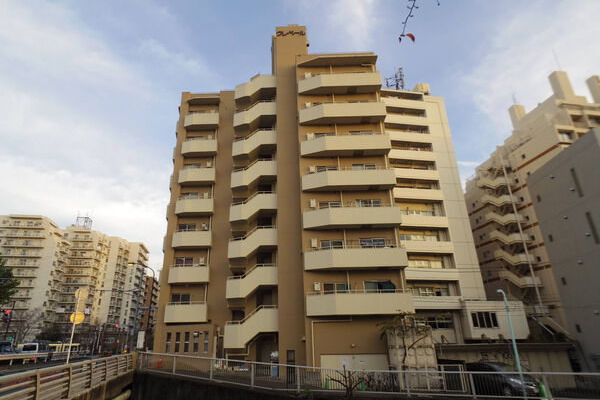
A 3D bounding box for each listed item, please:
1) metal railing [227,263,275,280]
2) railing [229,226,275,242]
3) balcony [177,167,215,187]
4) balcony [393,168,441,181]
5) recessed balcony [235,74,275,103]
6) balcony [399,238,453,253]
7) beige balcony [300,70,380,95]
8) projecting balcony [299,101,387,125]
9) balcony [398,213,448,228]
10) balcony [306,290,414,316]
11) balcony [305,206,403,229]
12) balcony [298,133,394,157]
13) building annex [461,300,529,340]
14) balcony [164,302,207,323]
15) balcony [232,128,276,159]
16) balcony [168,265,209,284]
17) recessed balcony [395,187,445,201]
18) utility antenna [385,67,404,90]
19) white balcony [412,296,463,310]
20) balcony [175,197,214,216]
[{"bbox_3d":[-3.412,5.093,24.492,3.450,0.970,0.250,-4,-21,6],"label":"metal railing"},{"bbox_3d":[-3.417,2.494,25.609,3.650,0.920,0.500,-2,-21,1],"label":"railing"},{"bbox_3d":[-8.728,-1.943,30.009,3.169,1.280,1.100,-1,-21,-2],"label":"balcony"},{"bbox_3d":[15.178,-3.160,45.887,6.400,1.450,1.150,2,-22,-11],"label":"balcony"},{"bbox_3d":[-3.834,-9.768,30.754,3.700,2.100,1.150,-2,-21,1],"label":"recessed balcony"},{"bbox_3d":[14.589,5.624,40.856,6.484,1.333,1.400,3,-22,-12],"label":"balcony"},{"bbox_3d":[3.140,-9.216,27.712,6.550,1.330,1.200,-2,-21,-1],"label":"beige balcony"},{"bbox_3d":[3.230,-6.609,26.695,6.550,1.330,1.200,-2,-21,-1],"label":"projecting balcony"},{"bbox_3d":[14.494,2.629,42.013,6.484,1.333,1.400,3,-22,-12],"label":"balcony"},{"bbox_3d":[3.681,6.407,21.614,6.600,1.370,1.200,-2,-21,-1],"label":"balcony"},{"bbox_3d":[3.465,1.257,23.510,6.450,1.250,1.100,-2,-21,1],"label":"balcony"},{"bbox_3d":[3.287,-3.966,25.550,6.450,1.250,1.100,-2,-21,1],"label":"balcony"},{"bbox_3d":[20.962,13.349,38.280,7.000,3.850,2.600,3,-22,-12],"label":"building annex"},{"bbox_3d":[-8.403,8.438,25.998,3.200,1.370,1.200,-1,-21,-3],"label":"balcony"},{"bbox_3d":[-3.656,-4.536,28.710,3.700,2.150,1.150,-2,-21,1],"label":"balcony"},{"bbox_3d":[-8.493,5.841,27.012,3.200,1.350,1.200,-1,-21,-3],"label":"balcony"},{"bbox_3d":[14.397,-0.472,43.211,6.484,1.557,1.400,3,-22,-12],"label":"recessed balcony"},{"bbox_3d":[14.355,-17.855,51.846,2.500,4.200,1.900,3,-22,-12],"label":"utility antenna"},{"bbox_3d":[15.592,11.918,39.977,6.300,1.450,1.150,2,-22,-11],"label":"white balcony"},{"bbox_3d":[-8.654,0.630,28.853,3.300,1.220,1.050,-2,-21,1],"label":"balcony"}]

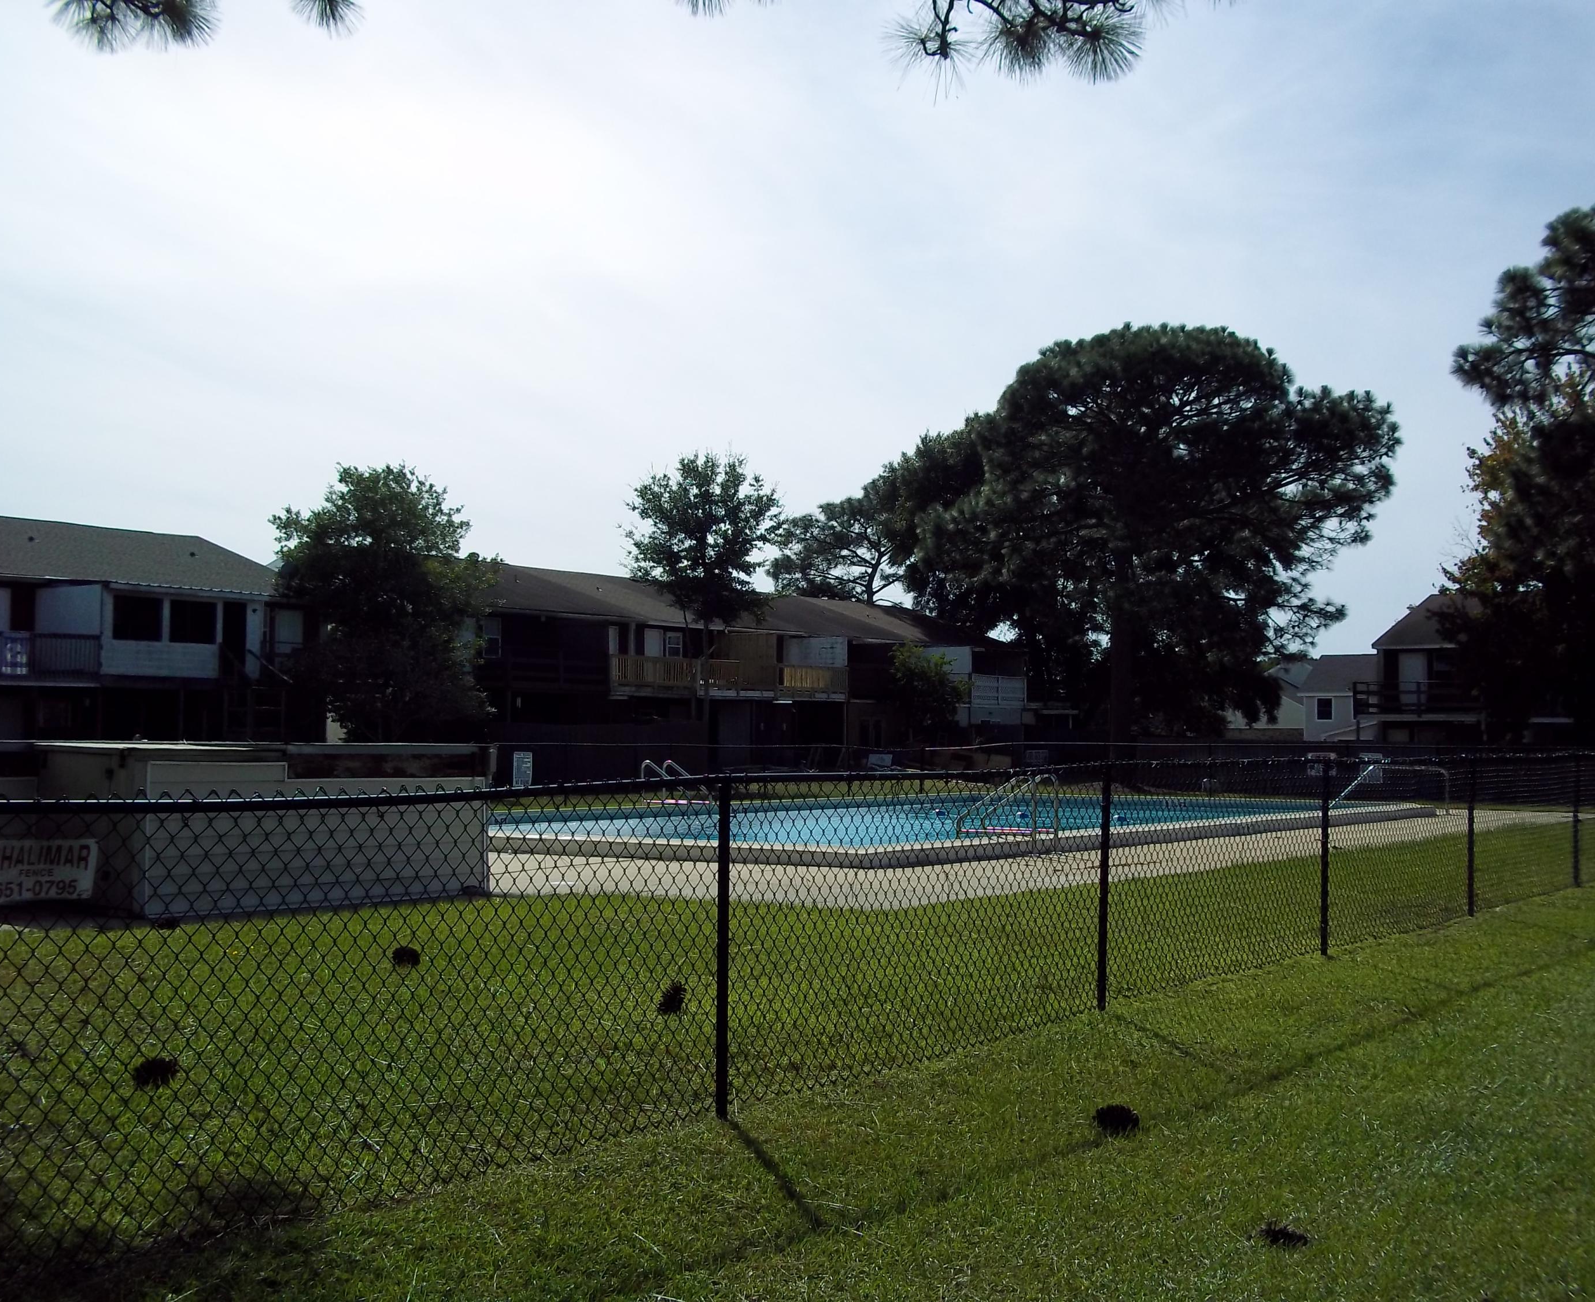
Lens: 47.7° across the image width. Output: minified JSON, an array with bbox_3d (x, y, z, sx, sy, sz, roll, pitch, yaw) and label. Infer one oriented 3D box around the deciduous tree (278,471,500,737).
[{"bbox_3d":[-10.189,-0.641,44.642,5.400,7.930,5.200,1,-2,-13],"label":"deciduous tree"}]

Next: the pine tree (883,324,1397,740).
[{"bbox_3d":[8.514,-2.410,44.216,12.000,11.190,11.000,0,-2,11],"label":"pine tree"}]

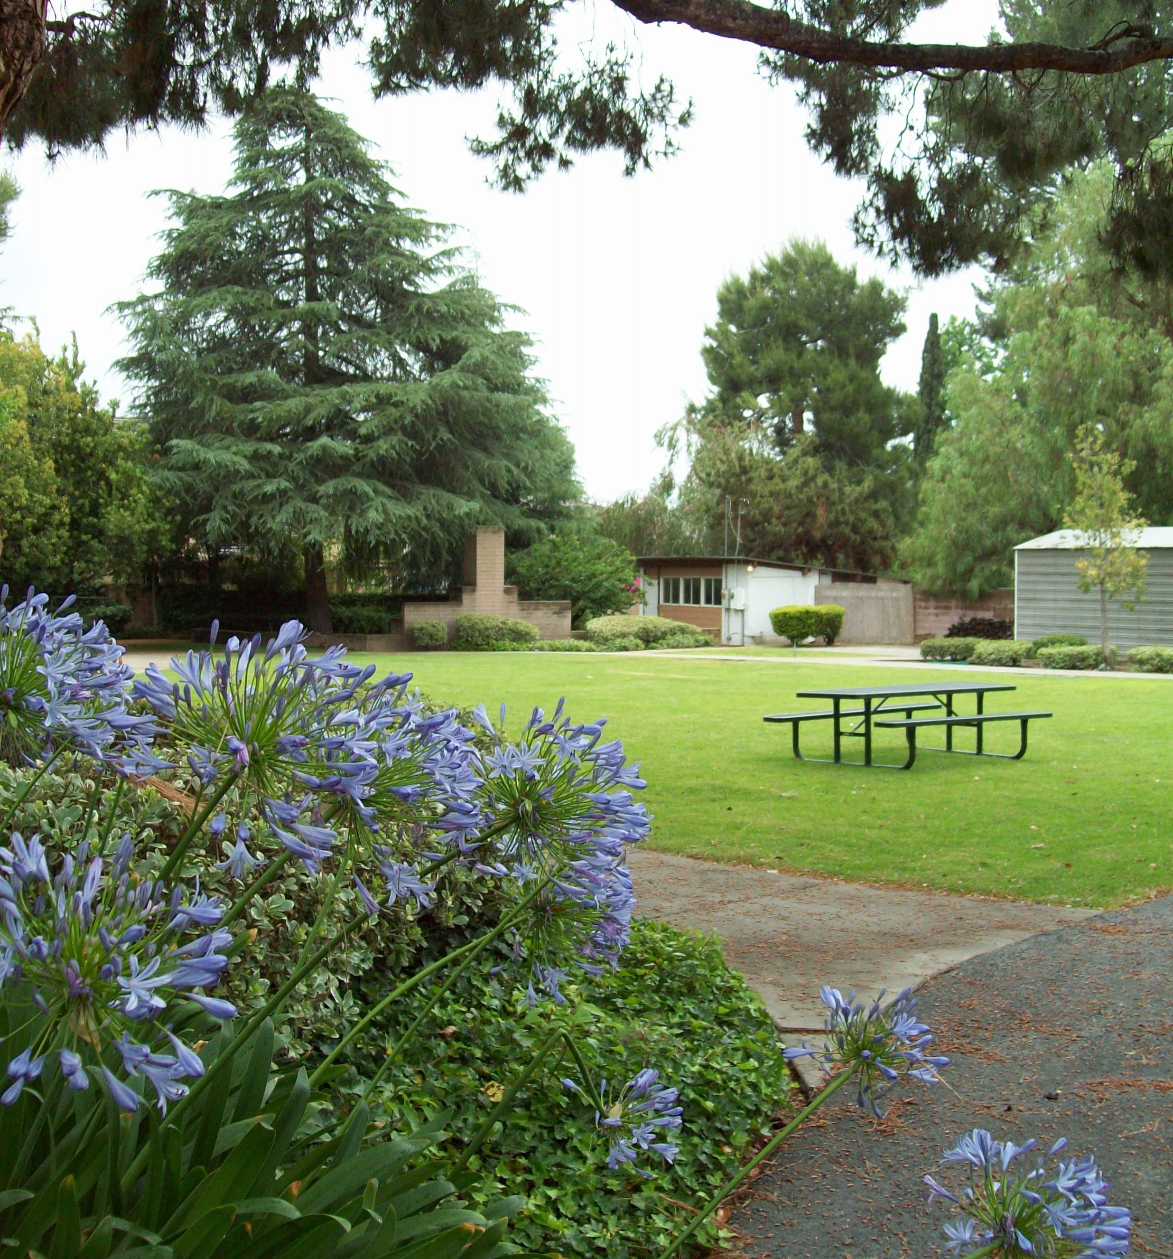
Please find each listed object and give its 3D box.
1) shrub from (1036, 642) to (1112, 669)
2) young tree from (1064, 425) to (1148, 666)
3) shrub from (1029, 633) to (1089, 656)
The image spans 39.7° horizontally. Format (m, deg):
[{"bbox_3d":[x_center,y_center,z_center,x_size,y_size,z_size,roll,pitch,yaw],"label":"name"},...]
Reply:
[{"bbox_3d":[10.774,0.593,35.900,1.650,0.566,1.200,1,2,17],"label":"shrub"},{"bbox_3d":[11.430,-1.829,35.800,1.850,5.298,1.800,1,2,18],"label":"young tree"},{"bbox_3d":[11.456,0.437,39.492,1.454,0.667,1.000,1,2,16],"label":"shrub"}]

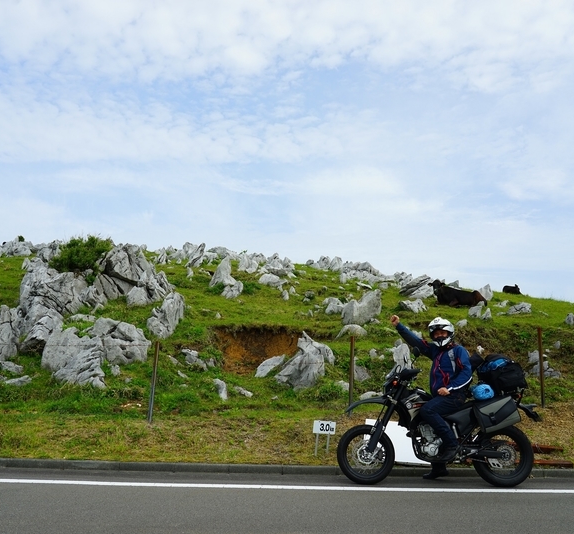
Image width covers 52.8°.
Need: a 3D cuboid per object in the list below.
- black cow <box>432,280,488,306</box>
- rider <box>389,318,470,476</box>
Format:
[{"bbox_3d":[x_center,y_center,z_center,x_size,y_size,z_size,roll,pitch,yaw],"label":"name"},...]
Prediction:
[{"bbox_3d":[6.267,0.963,21.000,1.950,0.970,0.850,1,-7,-3],"label":"black cow"},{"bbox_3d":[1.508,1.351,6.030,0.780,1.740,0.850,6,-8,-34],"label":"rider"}]

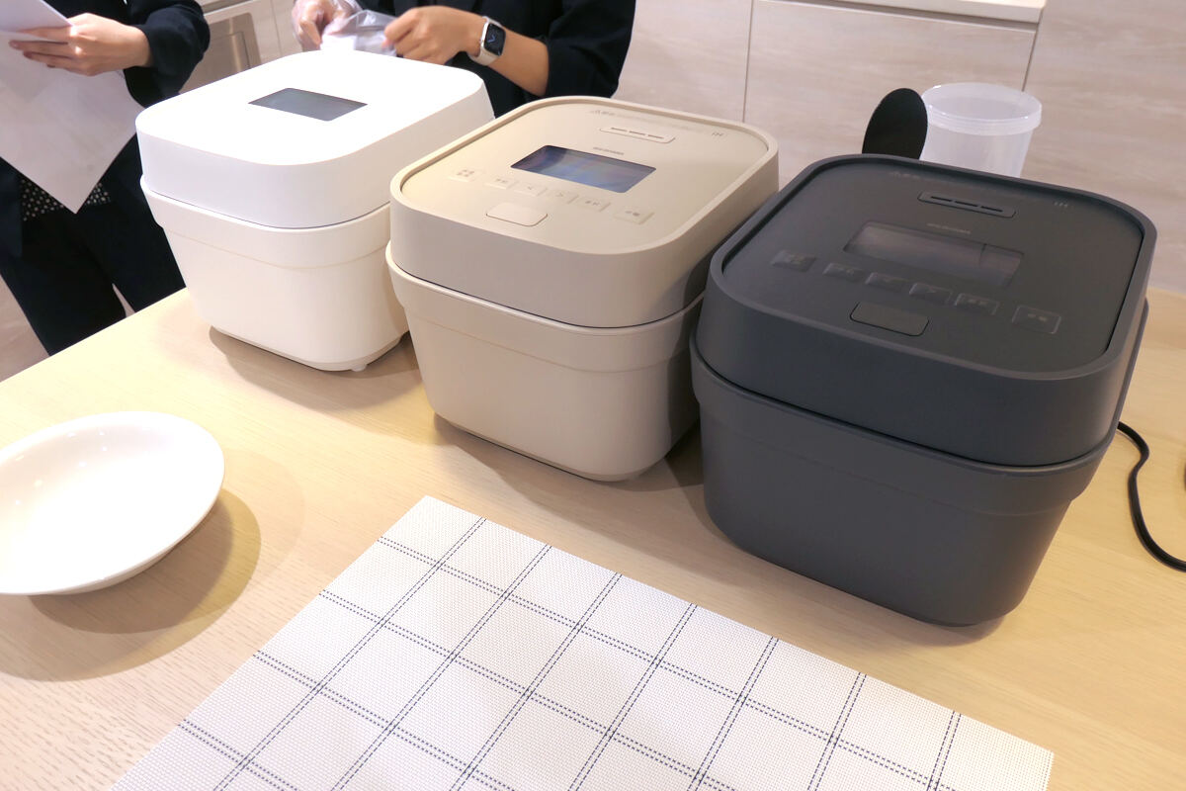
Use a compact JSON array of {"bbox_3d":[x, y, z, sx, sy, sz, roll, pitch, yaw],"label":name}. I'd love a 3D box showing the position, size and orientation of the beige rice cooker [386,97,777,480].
[{"bbox_3d":[-0.001,-0.093,0.659,0.260,0.208,0.284,20,41,26],"label":"beige rice cooker"}]

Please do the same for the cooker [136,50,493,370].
[{"bbox_3d":[-0.251,-0.183,0.782,0.260,0.208,0.284,19,41,24],"label":"cooker"}]

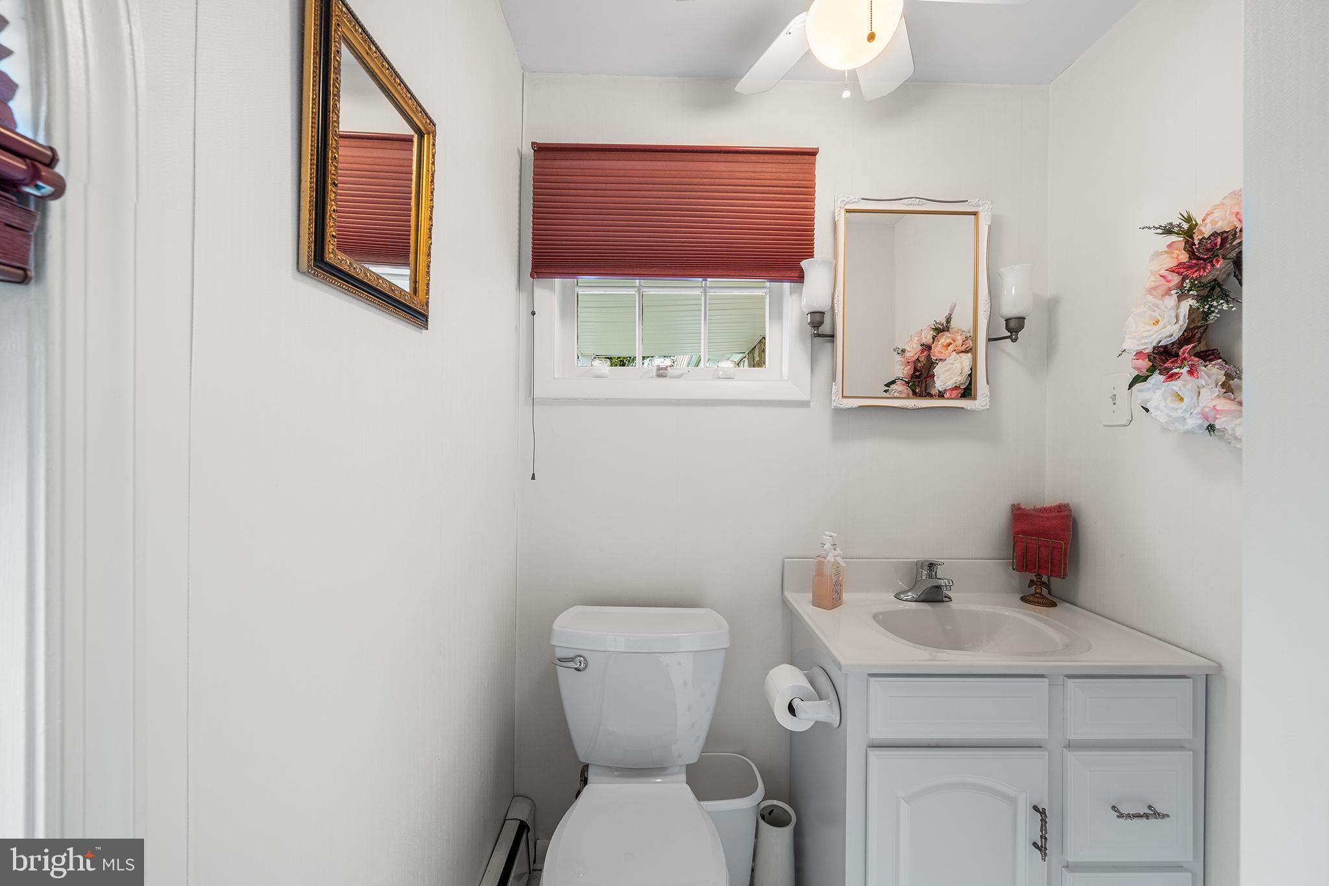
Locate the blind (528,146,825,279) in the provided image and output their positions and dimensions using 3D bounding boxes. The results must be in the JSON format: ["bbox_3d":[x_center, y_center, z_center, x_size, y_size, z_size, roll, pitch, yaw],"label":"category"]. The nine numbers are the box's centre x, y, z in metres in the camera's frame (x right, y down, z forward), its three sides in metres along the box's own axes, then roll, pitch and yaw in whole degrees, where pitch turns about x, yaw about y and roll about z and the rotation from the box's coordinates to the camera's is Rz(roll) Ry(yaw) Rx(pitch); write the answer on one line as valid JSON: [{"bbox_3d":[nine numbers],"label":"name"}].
[{"bbox_3d":[0.030,-0.662,1.400,0.828,0.389,0.045,1,0,-1],"label":"blind"}]

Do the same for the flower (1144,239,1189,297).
[{"bbox_3d":[1.095,-0.380,1.048,0.080,0.115,0.105,1,0,24],"label":"flower"}]

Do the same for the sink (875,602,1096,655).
[{"bbox_3d":[0.753,0.517,1.182,0.500,0.140,0.340,1,0,-1],"label":"sink"}]

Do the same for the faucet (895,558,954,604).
[{"bbox_3d":[0.741,0.393,1.348,0.160,0.118,0.160,1,0,-1],"label":"faucet"}]

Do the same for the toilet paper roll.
[{"bbox_3d":[0.293,0.587,1.111,0.103,0.103,0.102,1,0,-1],"label":"toilet paper roll"}]

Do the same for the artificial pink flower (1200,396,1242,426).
[{"bbox_3d":[1.088,-0.062,0.933,0.070,0.064,0.085,1,0,-1],"label":"artificial pink flower"}]

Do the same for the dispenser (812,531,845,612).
[{"bbox_3d":[0.453,0.346,1.326,0.064,0.205,0.053,1,0,-44],"label":"dispenser"}]

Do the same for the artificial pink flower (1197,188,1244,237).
[{"bbox_3d":[1.084,-0.440,0.923,0.080,0.110,0.110,1,0,-1],"label":"artificial pink flower"}]

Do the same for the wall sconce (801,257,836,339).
[{"bbox_3d":[0.443,-0.414,1.382,0.102,0.218,0.125,1,0,-1],"label":"wall sconce"}]

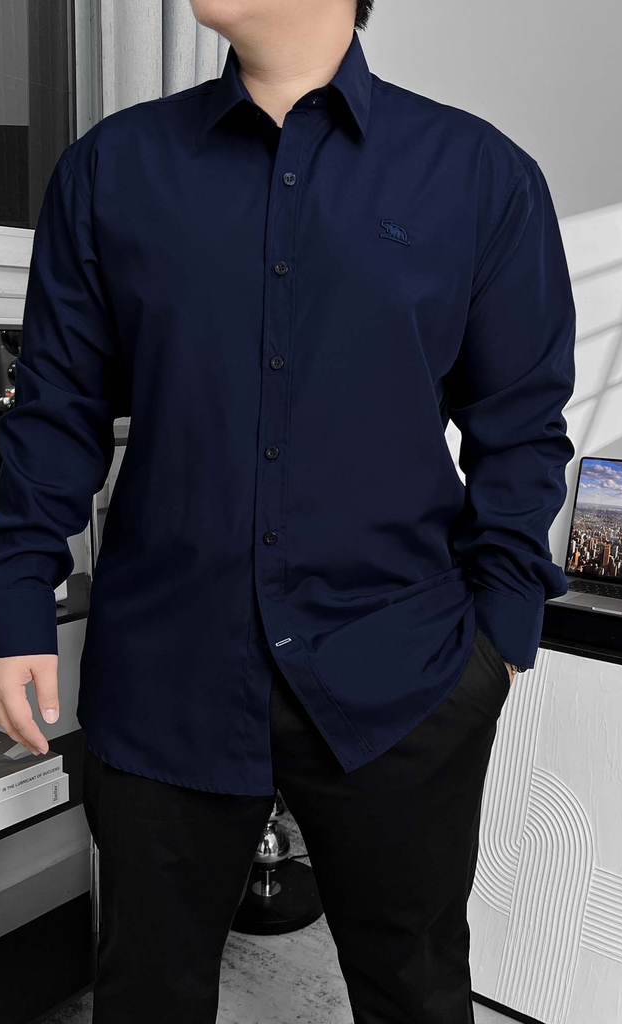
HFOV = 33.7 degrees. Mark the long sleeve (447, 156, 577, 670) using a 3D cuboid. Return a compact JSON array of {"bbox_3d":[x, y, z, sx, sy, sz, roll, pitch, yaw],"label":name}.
[{"bbox_3d":[0.222,-0.097,1.134,0.142,0.567,0.200,2,10,3],"label":"long sleeve"}]

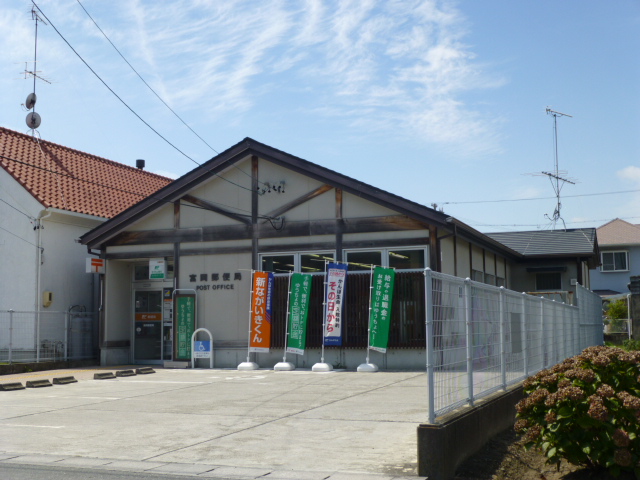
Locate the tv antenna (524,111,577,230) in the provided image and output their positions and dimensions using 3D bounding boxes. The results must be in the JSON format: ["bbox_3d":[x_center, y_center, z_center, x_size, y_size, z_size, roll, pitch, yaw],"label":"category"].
[{"bbox_3d":[8.484,-2.495,29.615,1.650,4.400,2.300,-6,-8,42],"label":"tv antenna"}]

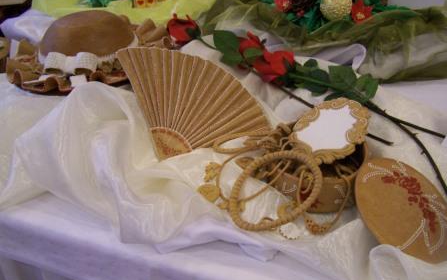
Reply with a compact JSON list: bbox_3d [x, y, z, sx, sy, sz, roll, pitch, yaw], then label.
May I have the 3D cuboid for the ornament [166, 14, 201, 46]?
[{"bbox_3d":[-0.081,-0.223,1.000,0.067,0.060,0.060,1,29,5],"label":"ornament"}]

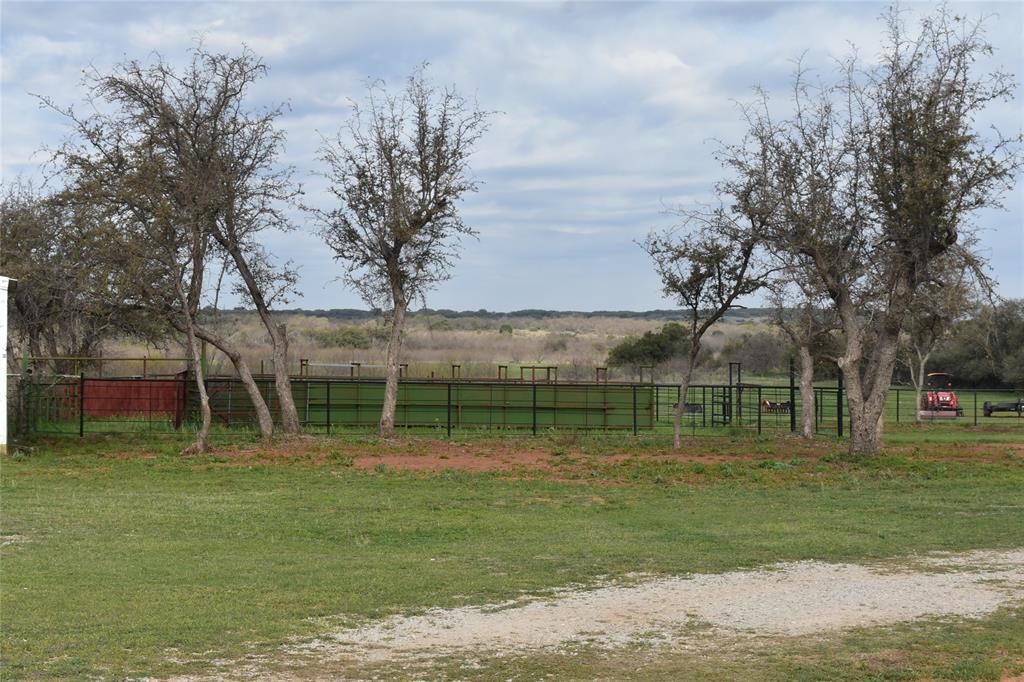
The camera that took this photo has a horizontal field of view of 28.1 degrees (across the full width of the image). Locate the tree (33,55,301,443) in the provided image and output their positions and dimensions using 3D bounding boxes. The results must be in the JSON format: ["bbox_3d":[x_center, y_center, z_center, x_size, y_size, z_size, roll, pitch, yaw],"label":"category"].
[{"bbox_3d":[-7.960,-2.216,48.000,6.190,9.380,5.260,0,1,0],"label":"tree"}]

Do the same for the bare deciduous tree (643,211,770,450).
[{"bbox_3d":[4.750,-0.256,50.000,3.130,5.860,2.970,0,1,0],"label":"bare deciduous tree"}]

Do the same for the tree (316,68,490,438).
[{"bbox_3d":[-2.729,-2.201,51.500,4.380,9.310,4.160,0,1,0],"label":"tree"}]

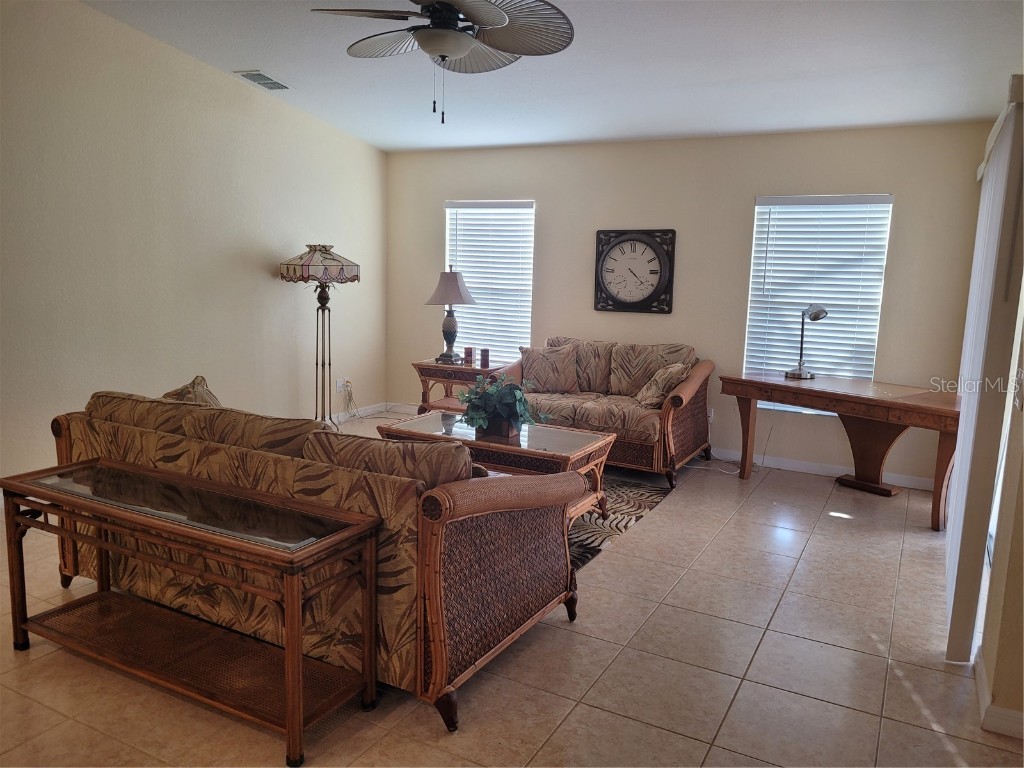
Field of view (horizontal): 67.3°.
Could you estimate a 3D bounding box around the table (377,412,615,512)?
[{"bbox_3d":[-0.101,0.523,4.588,1.266,0.489,0.644,7,10,28],"label":"table"}]

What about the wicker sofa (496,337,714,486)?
[{"bbox_3d":[0.699,0.140,5.881,1.545,0.891,0.973,7,10,28],"label":"wicker sofa"}]

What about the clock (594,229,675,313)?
[{"bbox_3d":[0.974,-0.895,6.139,0.653,0.647,0.055,7,10,28],"label":"clock"}]

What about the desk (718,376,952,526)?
[{"bbox_3d":[2.256,0.392,5.115,0.680,0.745,1.650,-5,11,-40],"label":"desk"}]

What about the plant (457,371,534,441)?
[{"bbox_3d":[-0.081,0.113,4.478,0.430,0.356,0.393,7,10,28],"label":"plant"}]

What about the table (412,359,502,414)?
[{"bbox_3d":[-0.422,0.122,6.731,0.690,0.605,0.570,6,9,23],"label":"table"}]

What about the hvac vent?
[{"bbox_3d":[-1.805,-2.235,5.691,0.260,0.030,0.350,7,0,28],"label":"hvac vent"}]

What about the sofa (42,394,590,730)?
[{"bbox_3d":[-0.848,0.512,3.245,2.107,0.882,0.960,7,10,28],"label":"sofa"}]

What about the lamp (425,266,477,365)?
[{"bbox_3d":[-0.532,-0.610,6.728,0.420,0.835,0.420,7,10,28],"label":"lamp"}]

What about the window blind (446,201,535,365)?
[{"bbox_3d":[-0.221,-0.846,6.939,0.910,1.570,0.070,7,10,28],"label":"window blind"}]

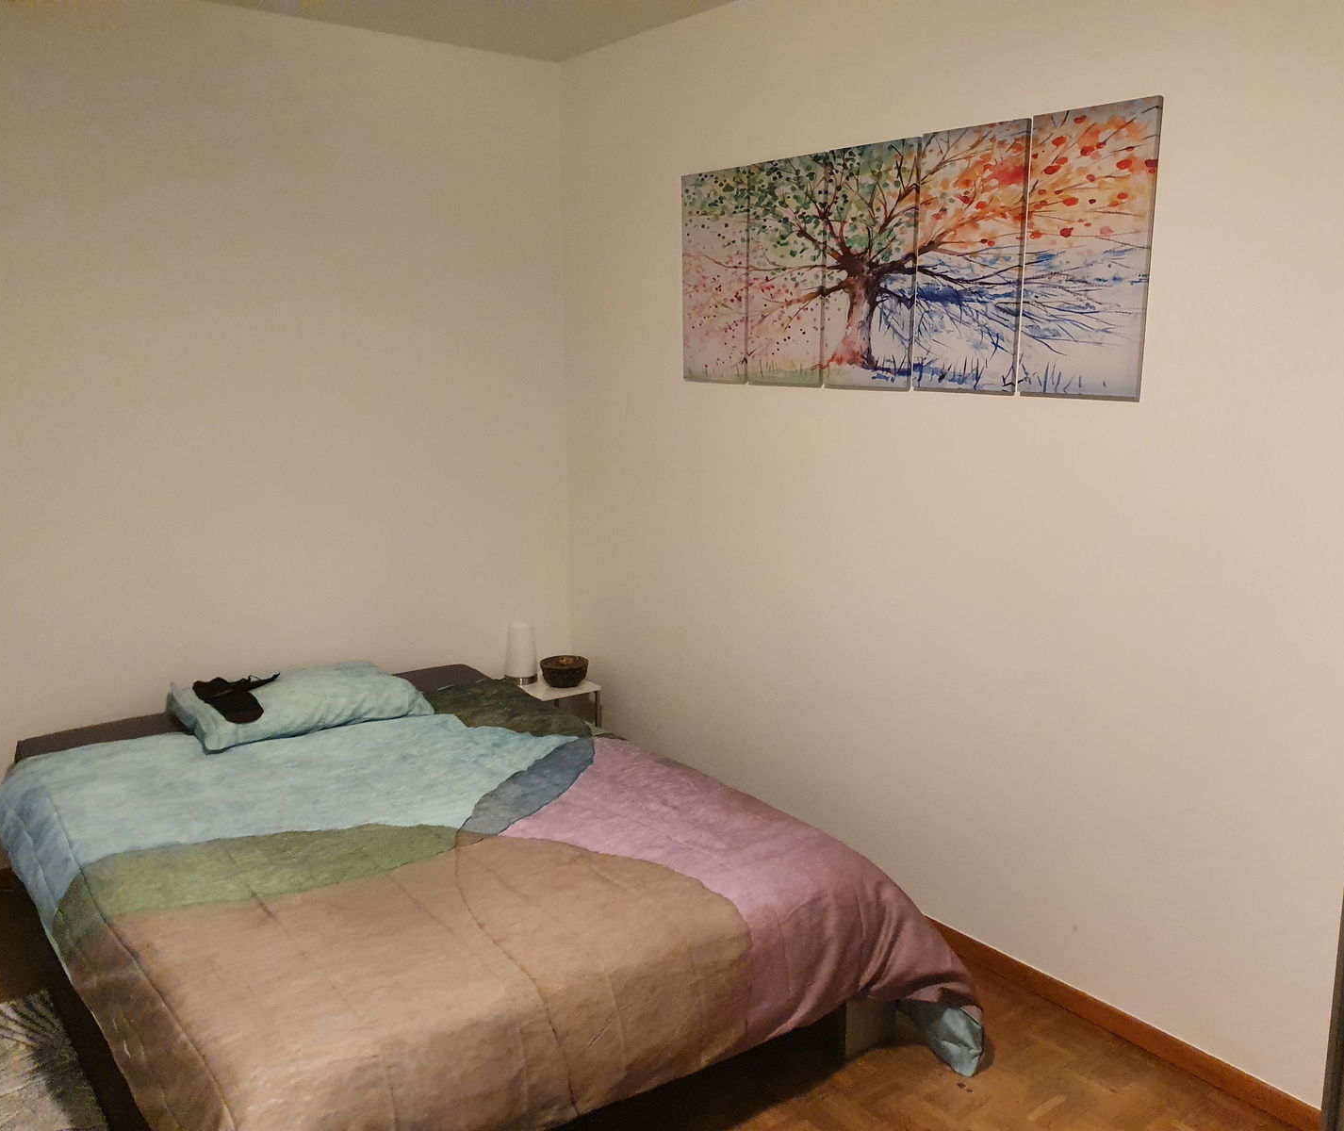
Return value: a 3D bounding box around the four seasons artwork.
[{"bbox_3d":[0.515,-0.771,2.941,0.020,0.600,1.550,-8,14,-37],"label":"four seasons artwork"}]

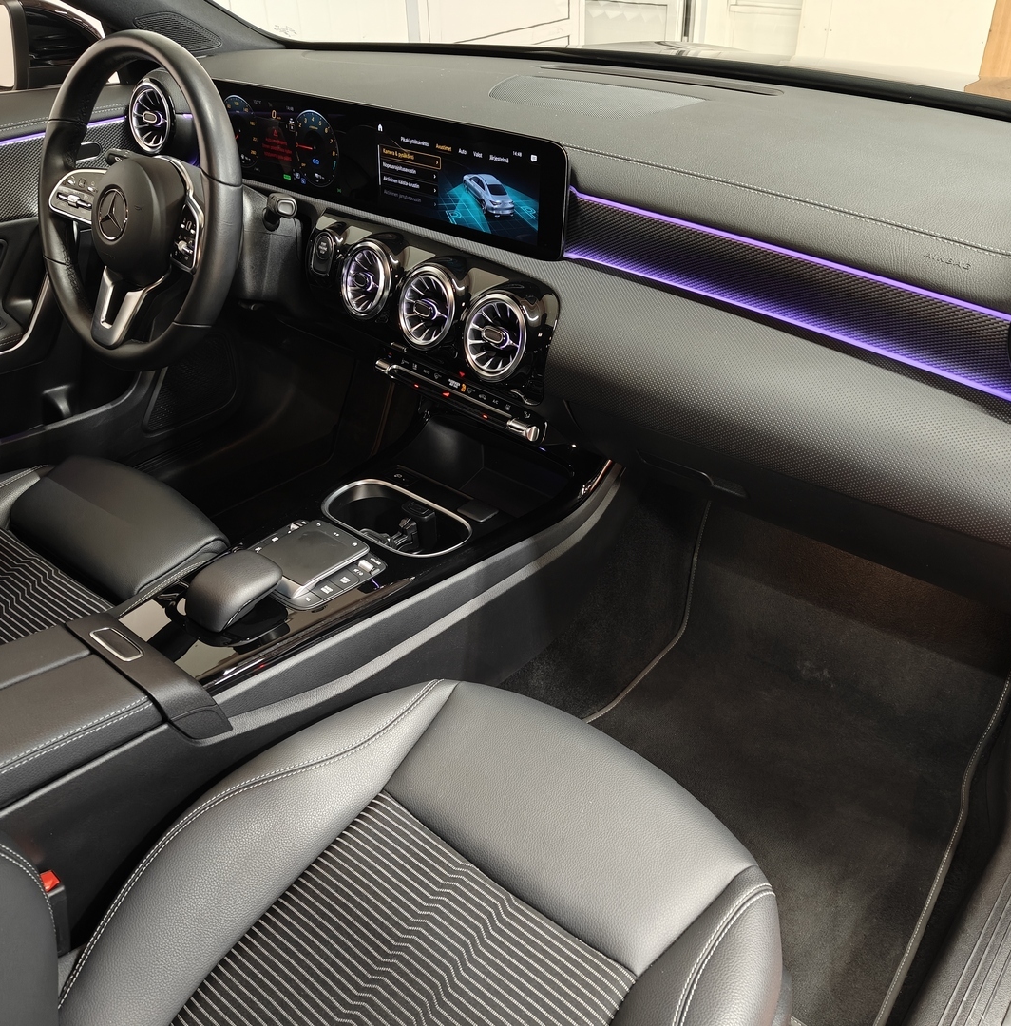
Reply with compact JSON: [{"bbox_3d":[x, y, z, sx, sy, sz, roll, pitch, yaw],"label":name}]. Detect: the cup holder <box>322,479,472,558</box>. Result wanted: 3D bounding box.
[{"bbox_3d":[-0.127,0.035,1.105,0.195,0.070,0.106,25,46,32],"label":"cup holder"}]

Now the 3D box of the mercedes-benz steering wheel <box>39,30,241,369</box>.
[{"bbox_3d":[-0.423,-0.353,1.107,0.375,0.372,0.090,23,21,31],"label":"mercedes-benz steering wheel"}]

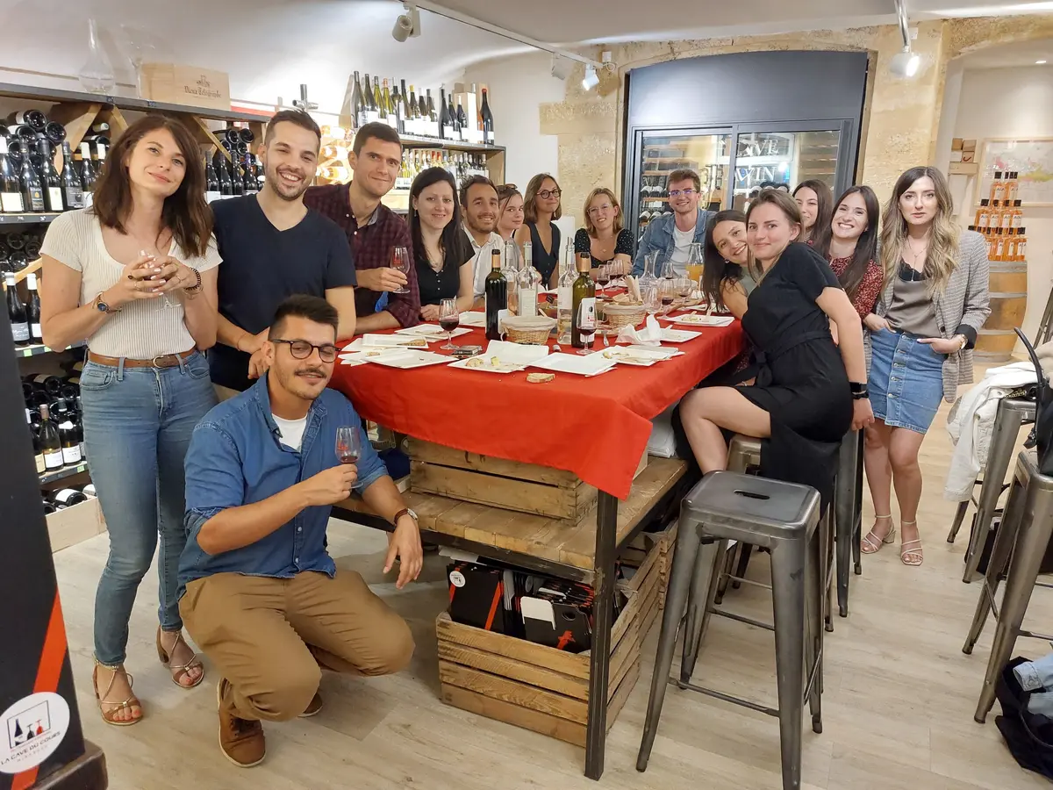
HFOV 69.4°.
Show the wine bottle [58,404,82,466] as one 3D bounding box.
[{"bbox_3d":[-2.043,0.162,3.379,0.085,0.293,0.085,8,16,26],"label":"wine bottle"}]

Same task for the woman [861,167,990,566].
[{"bbox_3d":[1.692,-0.091,3.255,0.510,1.670,0.340,12,18,38],"label":"woman"}]

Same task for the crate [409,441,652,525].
[{"bbox_3d":[-0.018,0.177,2.392,0.555,0.230,0.410,7,16,25],"label":"crate"}]

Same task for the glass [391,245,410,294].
[{"bbox_3d":[-0.406,-0.406,2.470,0.065,0.155,0.065,-2,15,-12],"label":"glass"}]

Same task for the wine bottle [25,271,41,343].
[{"bbox_3d":[-2.072,-0.365,3.209,0.078,0.296,0.078,8,16,26],"label":"wine bottle"}]

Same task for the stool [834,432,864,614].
[{"bbox_3d":[1.090,0.381,2.957,0.420,0.755,0.420,9,17,30],"label":"stool"}]

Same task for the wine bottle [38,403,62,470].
[{"bbox_3d":[-2.109,0.184,3.360,0.080,0.296,0.080,8,16,27],"label":"wine bottle"}]

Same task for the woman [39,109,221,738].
[{"bbox_3d":[-1.070,0.113,2.127,0.500,1.690,0.400,-10,18,-34],"label":"woman"}]

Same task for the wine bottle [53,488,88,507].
[{"bbox_3d":[-2.190,0.472,3.562,0.300,0.082,0.082,8,16,27],"label":"wine bottle"}]

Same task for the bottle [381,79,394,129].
[{"bbox_3d":[-0.878,-1.867,4.922,0.076,0.336,0.076,8,16,27],"label":"bottle"}]

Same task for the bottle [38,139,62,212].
[{"bbox_3d":[-2.023,-0.935,3.234,0.085,0.296,0.085,8,16,26],"label":"bottle"}]

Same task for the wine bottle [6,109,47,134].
[{"bbox_3d":[-2.216,-1.191,3.309,0.298,0.080,0.080,8,16,26],"label":"wine bottle"}]

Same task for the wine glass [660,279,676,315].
[{"bbox_3d":[0.570,-0.393,3.094,0.065,0.155,0.065,8,16,25],"label":"wine glass"}]

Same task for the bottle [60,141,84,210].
[{"bbox_3d":[-2.001,-0.963,3.347,0.078,0.291,0.078,8,16,27],"label":"bottle"}]

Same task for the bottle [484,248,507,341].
[{"bbox_3d":[-0.102,-0.339,2.571,0.075,0.300,0.075,1,15,0],"label":"bottle"}]

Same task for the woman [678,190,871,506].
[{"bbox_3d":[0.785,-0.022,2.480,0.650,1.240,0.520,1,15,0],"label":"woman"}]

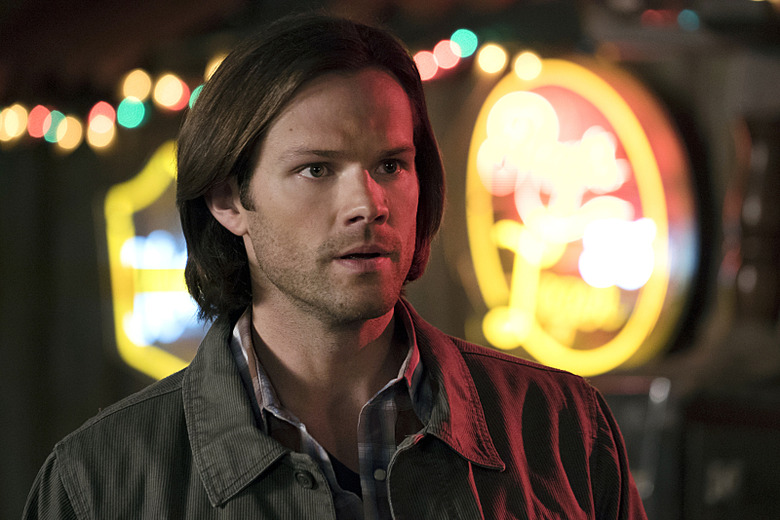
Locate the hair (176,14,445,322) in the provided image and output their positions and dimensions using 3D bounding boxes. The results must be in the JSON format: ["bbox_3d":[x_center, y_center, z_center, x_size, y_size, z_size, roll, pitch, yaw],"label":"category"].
[{"bbox_3d":[-0.066,-0.075,3.580,0.210,0.250,0.230,-1,3,-27],"label":"hair"}]

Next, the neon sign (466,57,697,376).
[{"bbox_3d":[0.244,-0.055,5.500,0.090,0.410,0.360,-3,4,-44],"label":"neon sign"}]

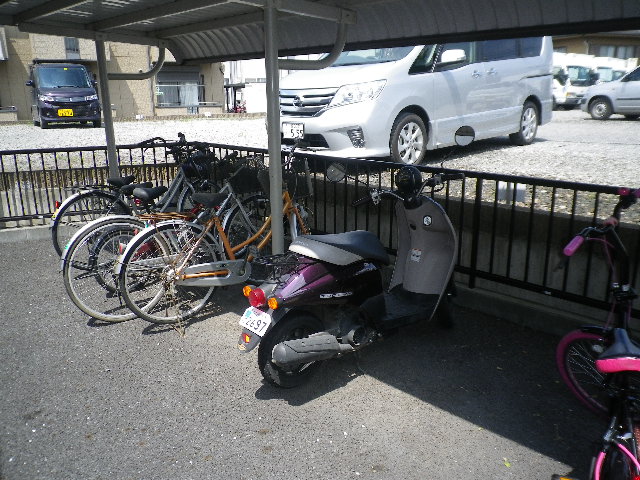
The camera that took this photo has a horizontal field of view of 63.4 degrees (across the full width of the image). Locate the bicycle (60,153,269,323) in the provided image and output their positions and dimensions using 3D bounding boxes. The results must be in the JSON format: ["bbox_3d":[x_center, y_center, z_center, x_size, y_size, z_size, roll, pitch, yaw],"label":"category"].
[{"bbox_3d":[-0.893,-0.061,3.709,1.800,1.070,0.570,-12,19,-37],"label":"bicycle"}]

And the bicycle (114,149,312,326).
[{"bbox_3d":[-0.587,-0.062,3.667,1.730,1.090,0.590,-12,19,-37],"label":"bicycle"}]

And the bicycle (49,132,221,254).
[{"bbox_3d":[-1.569,-0.372,4.832,1.800,1.100,0.570,-13,20,-40],"label":"bicycle"}]

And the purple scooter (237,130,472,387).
[{"bbox_3d":[0.276,0.065,2.859,1.660,1.250,0.680,-11,18,-35],"label":"purple scooter"}]

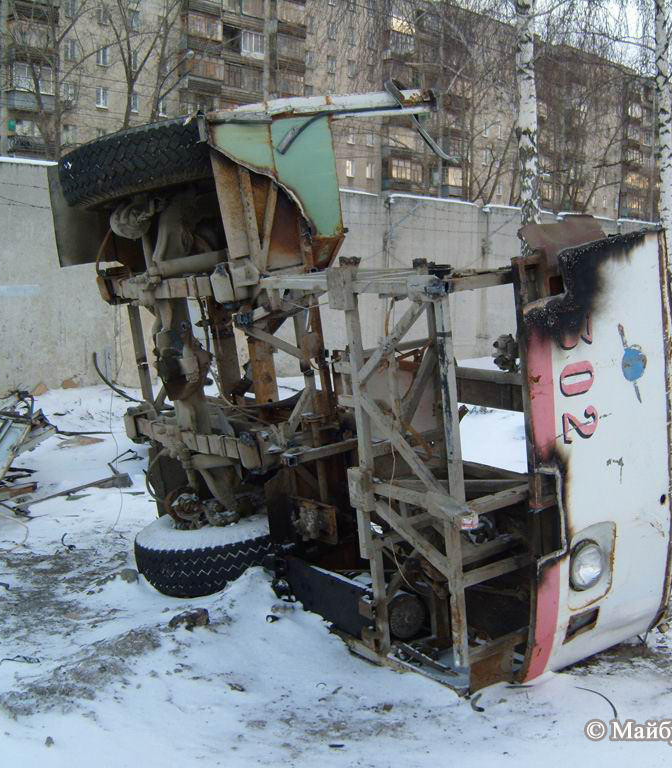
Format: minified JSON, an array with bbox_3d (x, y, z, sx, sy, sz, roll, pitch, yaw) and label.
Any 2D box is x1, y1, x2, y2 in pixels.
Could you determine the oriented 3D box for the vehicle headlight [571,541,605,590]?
[{"bbox_3d":[1.064,0.768,4.380,0.205,0.205,0.100,-12,12,-34],"label":"vehicle headlight"}]

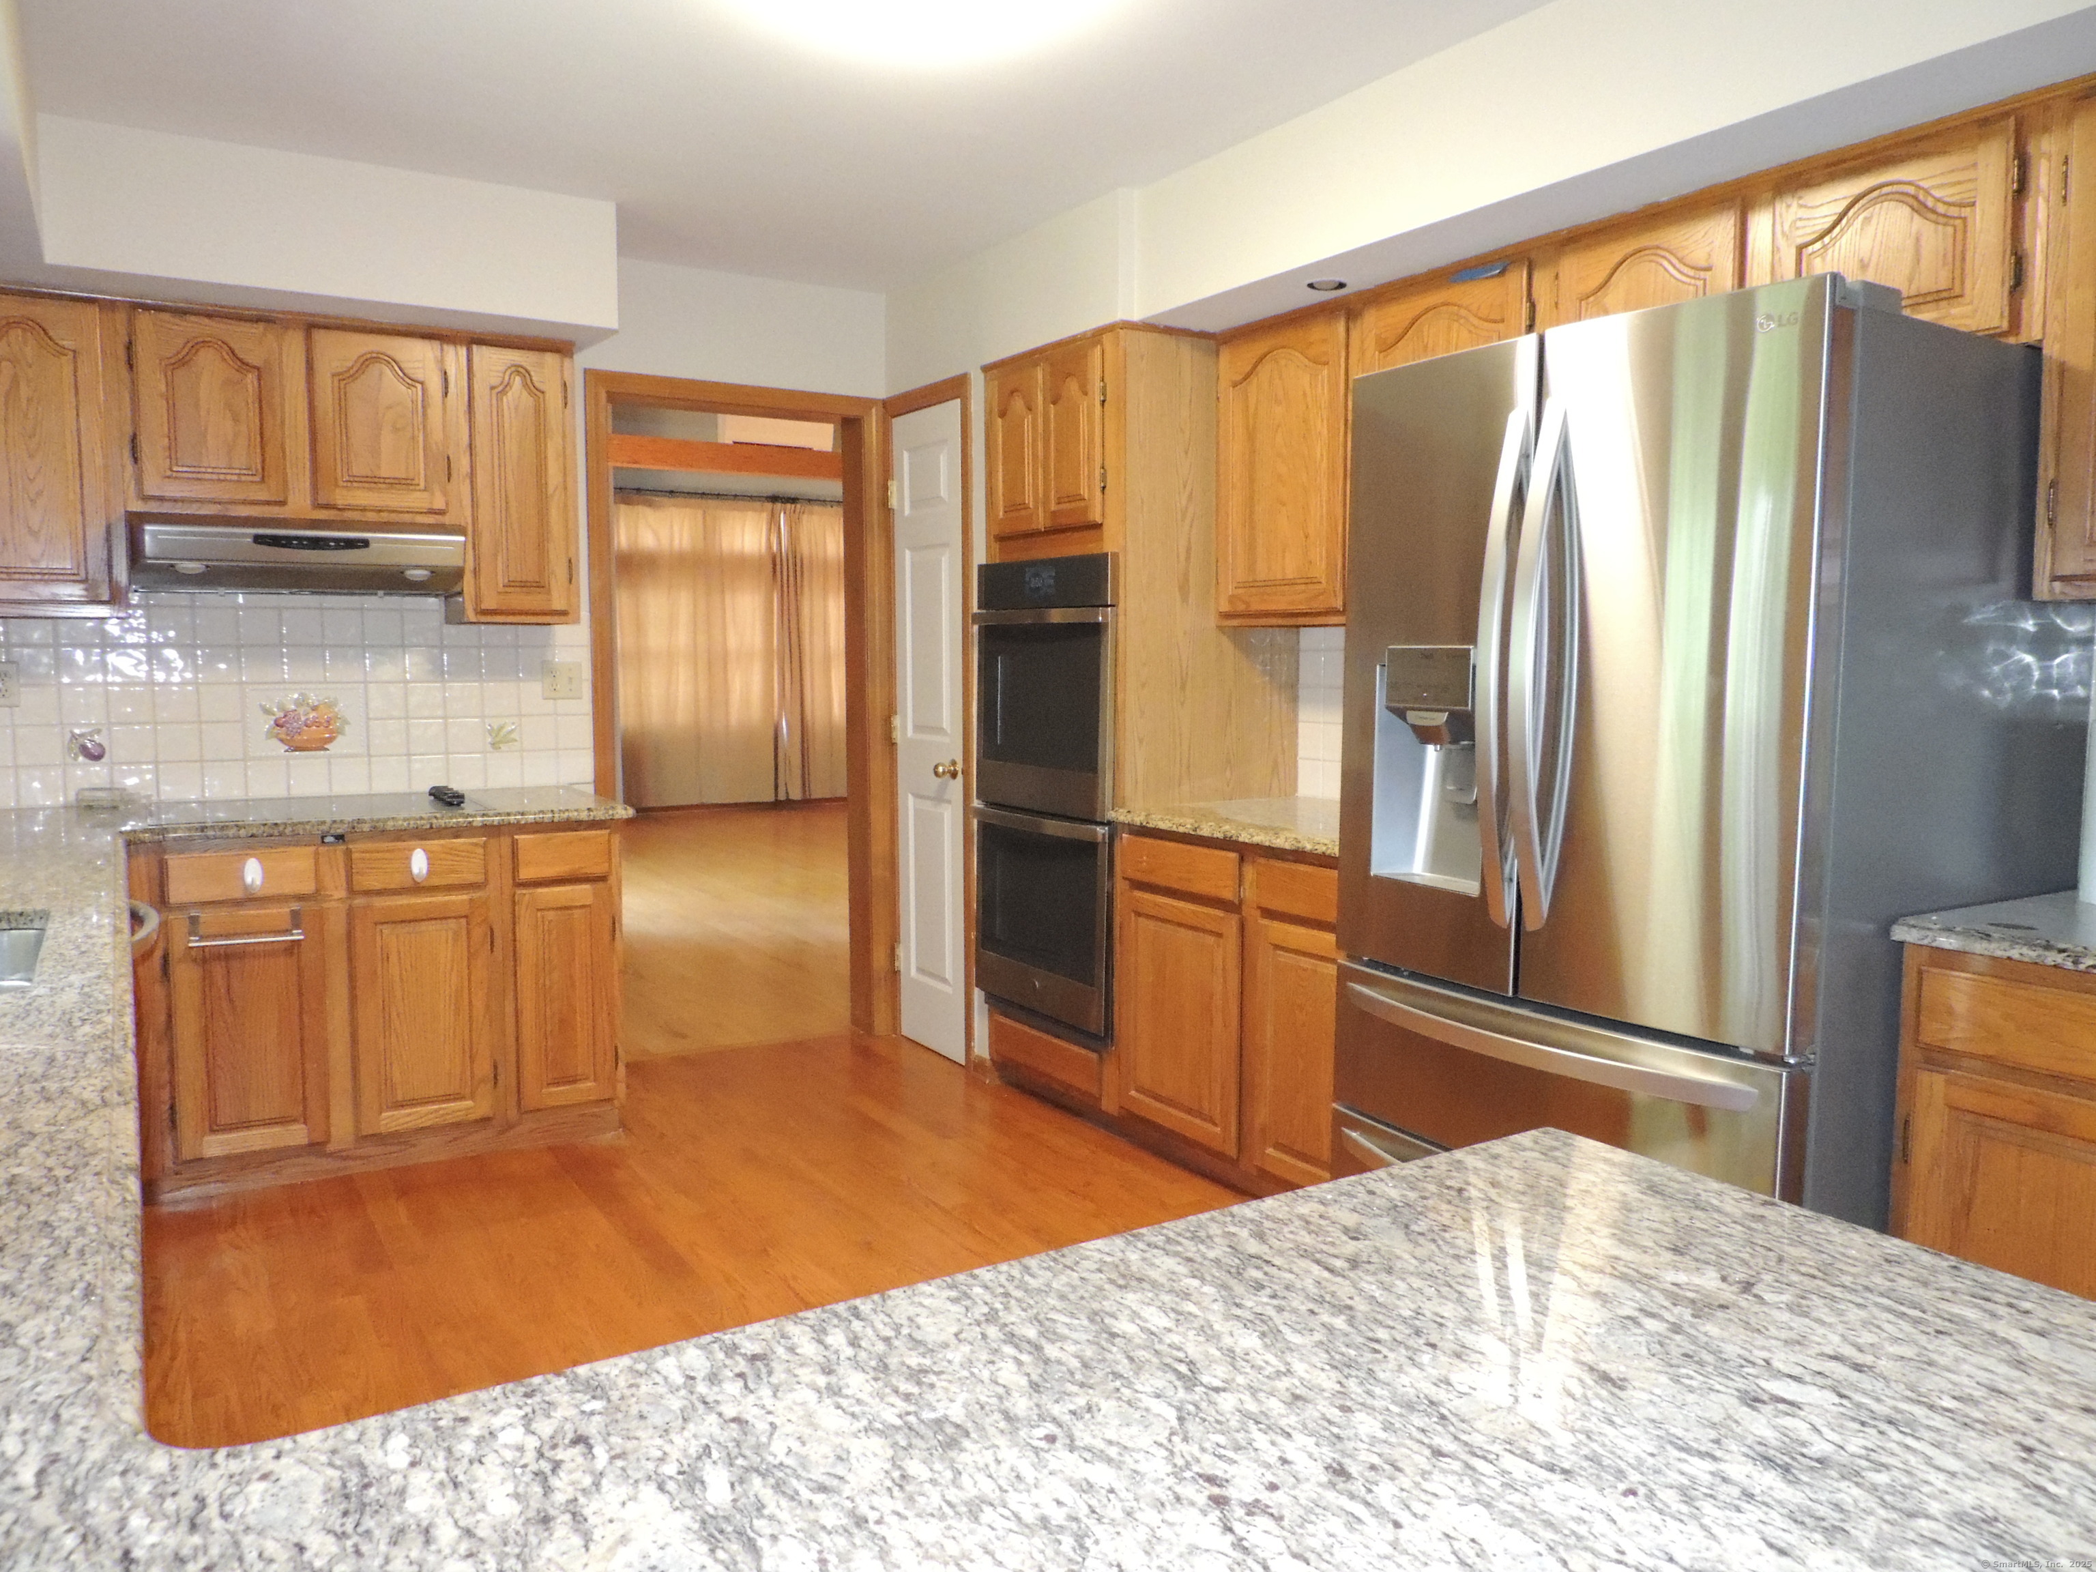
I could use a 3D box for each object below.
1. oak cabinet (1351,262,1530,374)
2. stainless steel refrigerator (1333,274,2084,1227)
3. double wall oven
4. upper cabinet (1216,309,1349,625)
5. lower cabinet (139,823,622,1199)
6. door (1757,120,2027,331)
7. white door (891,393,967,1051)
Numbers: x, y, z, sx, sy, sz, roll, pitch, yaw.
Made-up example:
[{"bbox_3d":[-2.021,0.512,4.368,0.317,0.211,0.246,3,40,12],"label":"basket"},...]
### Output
[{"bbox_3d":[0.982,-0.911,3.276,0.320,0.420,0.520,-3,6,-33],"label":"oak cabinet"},{"bbox_3d":[1.108,0.160,2.601,0.842,1.799,0.902,-3,6,-32],"label":"stainless steel refrigerator"},{"bbox_3d":[0.204,0.005,4.145,0.635,1.264,0.691,-3,6,-32],"label":"double wall oven"},{"bbox_3d":[0.692,-0.786,3.690,0.318,0.756,0.479,-3,6,-32],"label":"upper cabinet"},{"bbox_3d":[-1.746,0.510,3.875,1.079,0.867,0.605,-3,6,-29],"label":"lower cabinet"},{"bbox_3d":[1.350,-0.863,2.365,0.025,0.319,0.405,-3,6,-32],"label":"door"},{"bbox_3d":[-0.373,-0.171,4.717,0.040,2.066,0.454,-3,6,-32],"label":"white door"}]

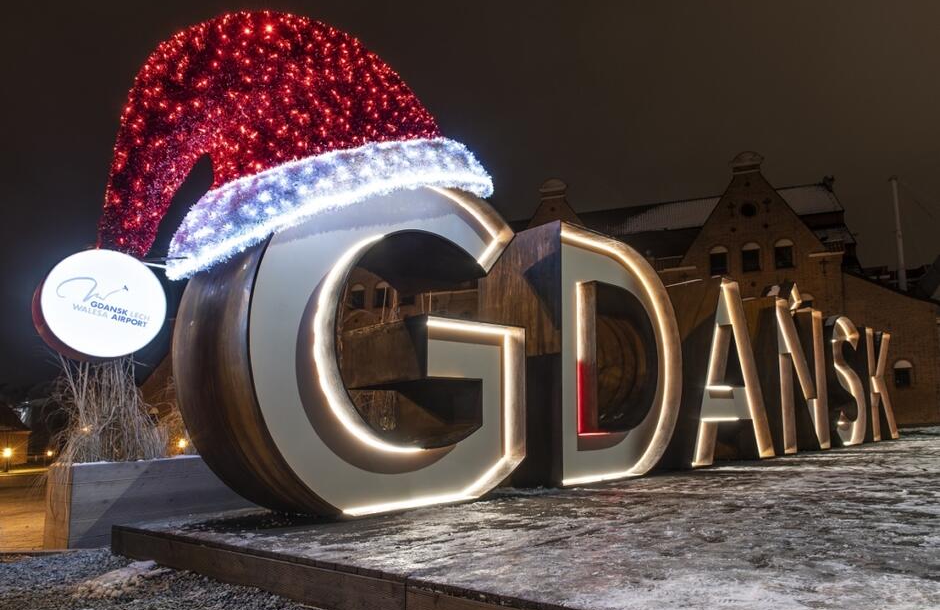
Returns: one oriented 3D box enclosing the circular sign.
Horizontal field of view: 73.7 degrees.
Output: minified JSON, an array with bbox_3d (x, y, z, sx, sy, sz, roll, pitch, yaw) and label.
[{"bbox_3d":[-2.300,0.008,3.927,0.660,0.660,0.200,14,-16,-39],"label":"circular sign"}]

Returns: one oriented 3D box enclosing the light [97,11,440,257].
[{"bbox_3d":[-1.386,-1.227,4.820,2.500,1.950,1.150,8,-12,-44],"label":"light"}]

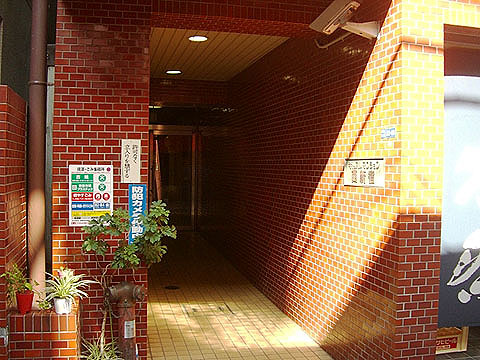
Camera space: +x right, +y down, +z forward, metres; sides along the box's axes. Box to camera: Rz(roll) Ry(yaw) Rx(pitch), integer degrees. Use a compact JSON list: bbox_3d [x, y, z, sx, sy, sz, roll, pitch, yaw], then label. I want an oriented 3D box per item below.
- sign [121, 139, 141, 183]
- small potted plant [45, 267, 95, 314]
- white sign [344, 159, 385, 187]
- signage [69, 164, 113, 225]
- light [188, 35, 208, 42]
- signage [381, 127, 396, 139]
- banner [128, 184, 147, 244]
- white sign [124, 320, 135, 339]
[{"bbox_3d":[-0.751,-0.129,3.646,0.130,0.303,0.010,1,1,-13],"label":"sign"},{"bbox_3d":[-0.996,0.646,3.079,0.295,0.285,0.280,1,1,-13],"label":"small potted plant"},{"bbox_3d":[0.861,-0.048,3.639,0.020,0.195,0.605,1,1,-14],"label":"white sign"},{"bbox_3d":[-1.014,0.108,3.593,0.297,0.419,0.010,1,1,-13],"label":"signage"},{"bbox_3d":[-0.426,-1.450,5.413,0.200,0.050,0.200,1,1,-13],"label":"light"},{"bbox_3d":[0.932,-0.292,3.309,0.010,0.063,0.178,1,1,-14],"label":"signage"},{"bbox_3d":[-0.710,0.242,3.659,0.121,0.425,0.010,1,1,-13],"label":"banner"},{"bbox_3d":[-0.712,0.969,3.415,0.070,0.120,0.012,0,1,-22],"label":"white sign"}]

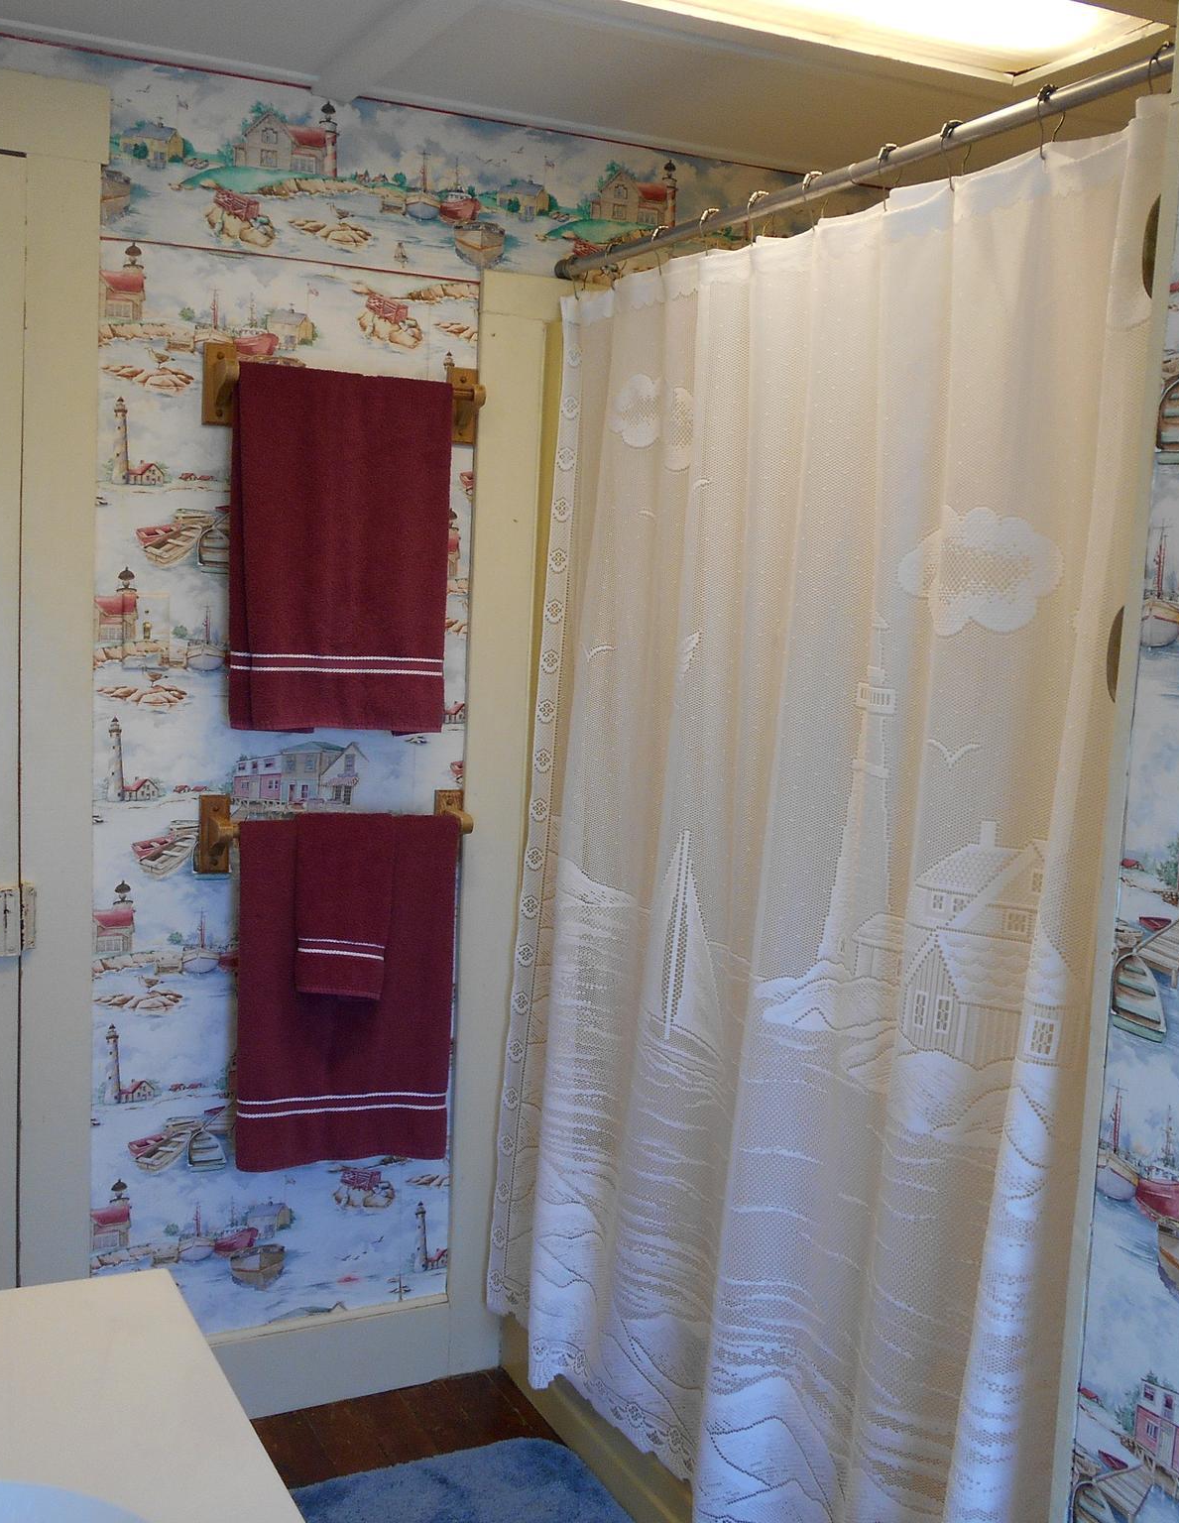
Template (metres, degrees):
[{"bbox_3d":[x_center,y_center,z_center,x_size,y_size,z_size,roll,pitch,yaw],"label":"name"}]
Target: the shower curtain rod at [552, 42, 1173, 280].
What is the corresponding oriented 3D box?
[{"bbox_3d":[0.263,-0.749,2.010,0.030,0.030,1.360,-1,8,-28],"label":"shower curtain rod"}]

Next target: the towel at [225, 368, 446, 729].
[{"bbox_3d":[-0.393,-0.330,2.428,0.353,0.565,0.060,-1,7,-27],"label":"towel"}]

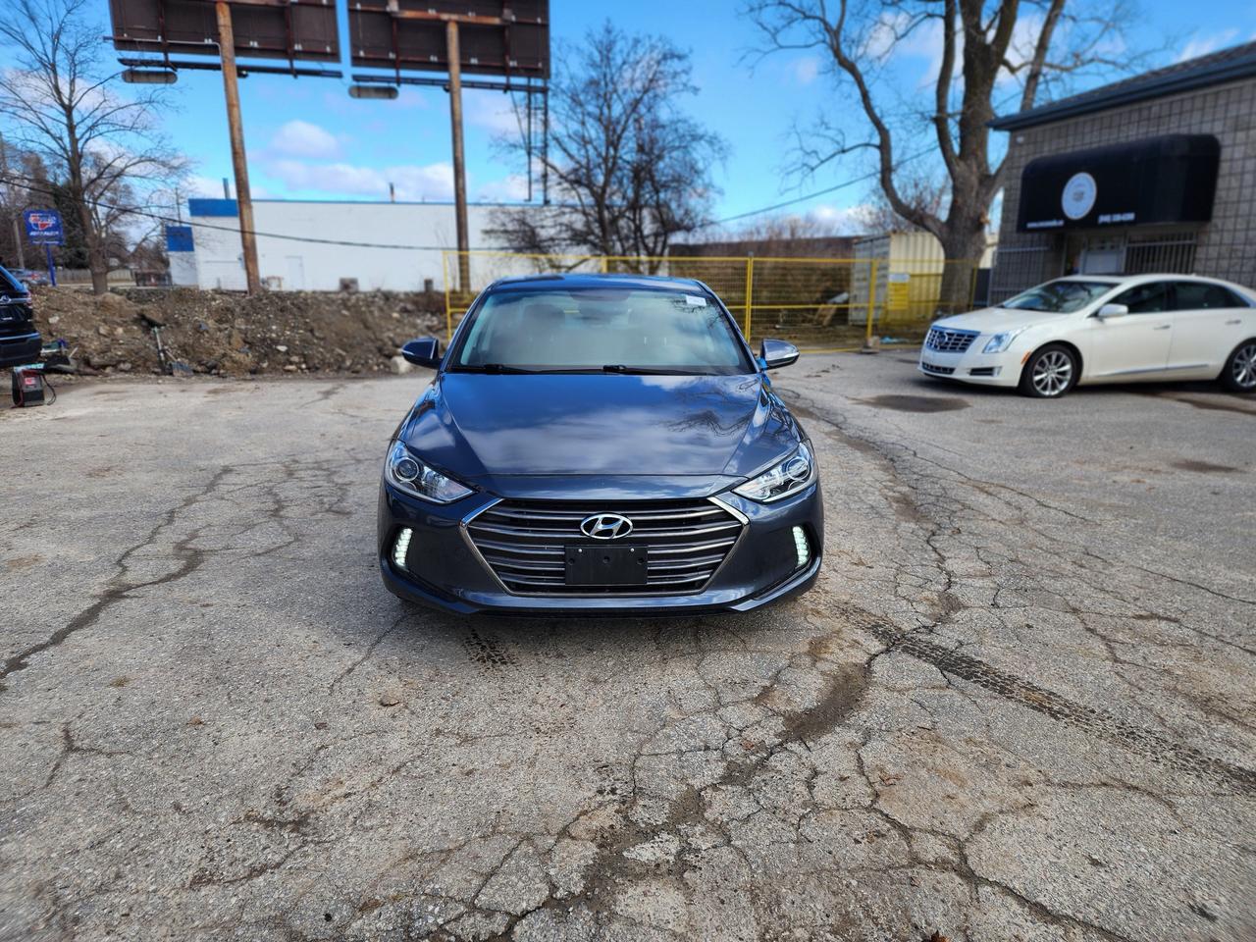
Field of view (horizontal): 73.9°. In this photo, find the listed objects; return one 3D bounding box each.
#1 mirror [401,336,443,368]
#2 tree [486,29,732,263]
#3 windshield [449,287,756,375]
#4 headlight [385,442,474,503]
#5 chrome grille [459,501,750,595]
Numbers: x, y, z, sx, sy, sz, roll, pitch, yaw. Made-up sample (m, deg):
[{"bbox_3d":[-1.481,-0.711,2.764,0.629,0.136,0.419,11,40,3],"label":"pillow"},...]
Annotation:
[{"bbox_3d":[-1.055,-0.593,4.232,0.220,0.160,0.180,0,13,-3],"label":"mirror"},{"bbox_3d":[-0.558,-9.044,25.651,7.000,8.629,6.600,0,12,0],"label":"tree"},{"bbox_3d":[-0.141,-0.731,4.265,1.460,0.170,0.920,0,39,-3],"label":"windshield"},{"bbox_3d":[-0.746,-0.002,3.106,0.400,0.190,0.460,0,13,-3],"label":"headlight"},{"bbox_3d":[-0.075,0.251,2.907,0.970,0.340,0.180,0,13,-3],"label":"chrome grille"}]

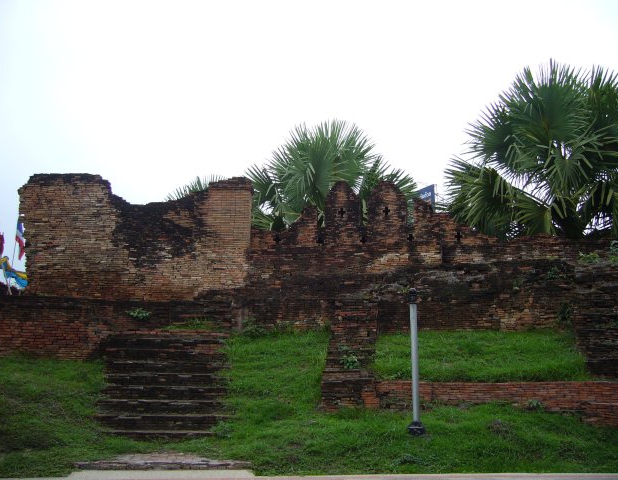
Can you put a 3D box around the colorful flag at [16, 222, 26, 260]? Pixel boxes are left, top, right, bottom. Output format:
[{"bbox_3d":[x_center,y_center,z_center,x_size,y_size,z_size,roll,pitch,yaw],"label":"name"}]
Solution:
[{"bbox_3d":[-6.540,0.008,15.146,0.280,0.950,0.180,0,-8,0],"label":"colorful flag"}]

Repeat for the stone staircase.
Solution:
[{"bbox_3d":[-2.420,2.353,11.207,2.150,1.650,2.000,0,-8,-2],"label":"stone staircase"}]

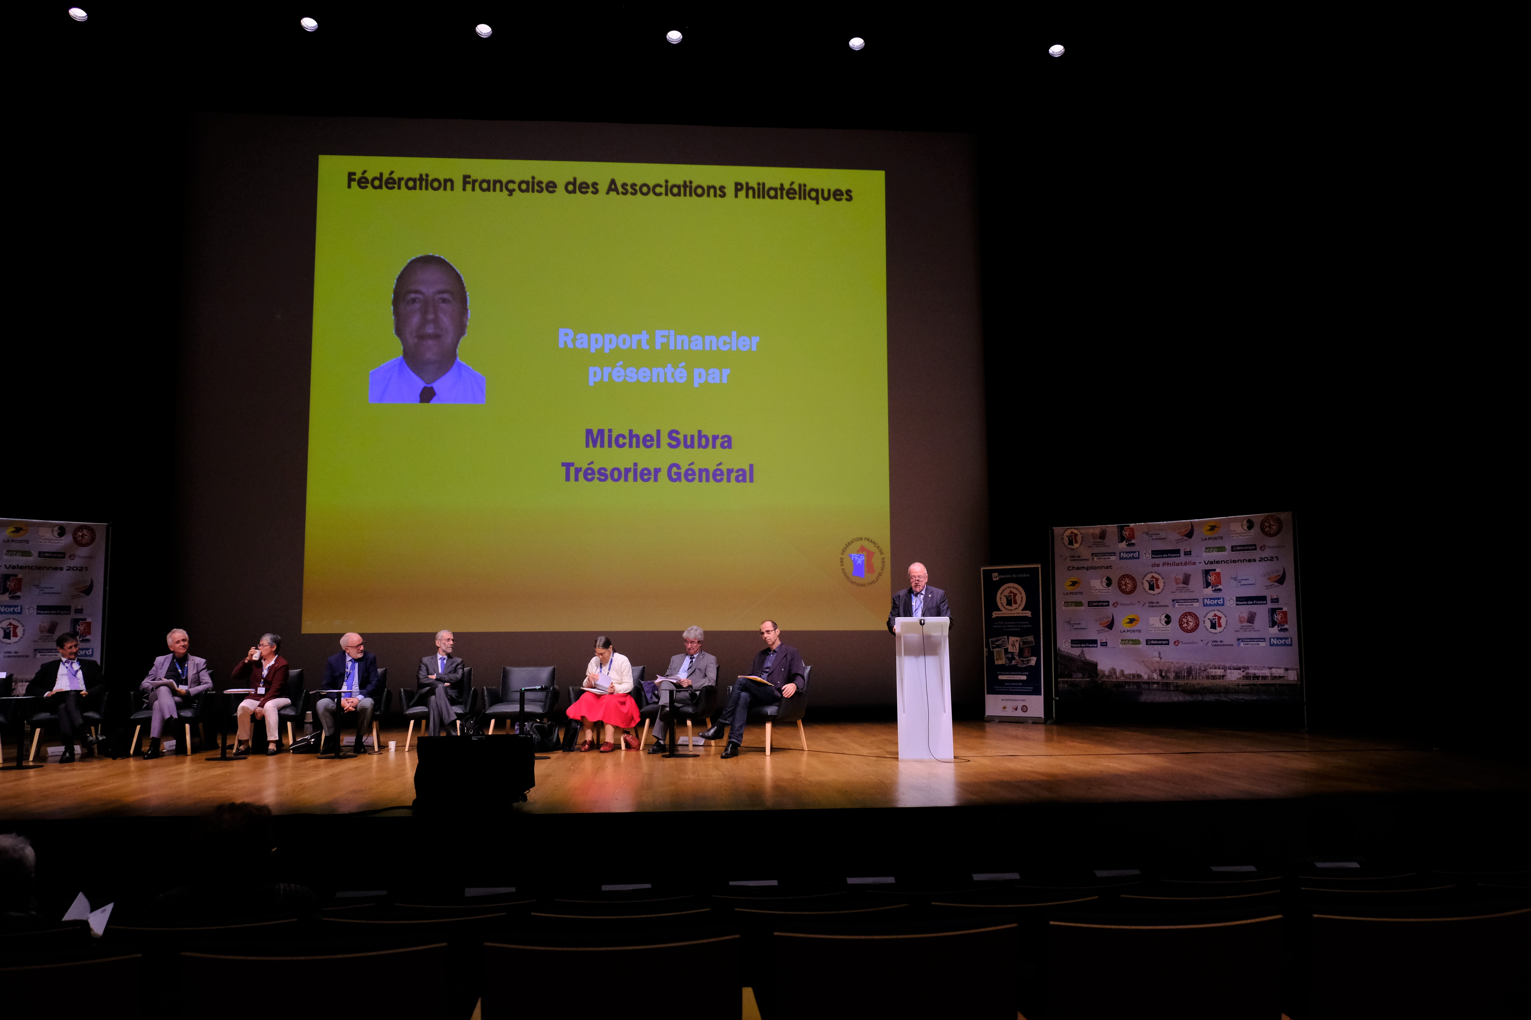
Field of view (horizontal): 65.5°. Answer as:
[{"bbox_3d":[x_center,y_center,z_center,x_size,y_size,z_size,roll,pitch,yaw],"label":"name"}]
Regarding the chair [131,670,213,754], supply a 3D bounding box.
[{"bbox_3d":[-5.891,2.026,11.937,0.700,0.800,0.680,0,-6,-3],"label":"chair"}]

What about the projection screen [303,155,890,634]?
[{"bbox_3d":[-2.159,-1.577,15.991,7.695,6.403,0.050,0,-6,-4],"label":"projection screen"}]

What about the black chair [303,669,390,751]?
[{"bbox_3d":[-4.196,2.045,12.203,0.700,0.800,0.680,0,-6,-7],"label":"black chair"}]

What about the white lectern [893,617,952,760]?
[{"bbox_3d":[1.446,1.640,11.006,0.480,1.280,0.420,0,-6,0],"label":"white lectern"}]

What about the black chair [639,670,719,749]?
[{"bbox_3d":[-0.862,1.941,11.715,0.680,0.800,0.660,-2,-7,18],"label":"black chair"}]

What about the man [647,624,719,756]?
[{"bbox_3d":[-0.812,1.793,12.010,0.580,1.220,0.860,-3,-7,22],"label":"man"}]

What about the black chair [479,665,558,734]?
[{"bbox_3d":[-2.450,1.973,11.897,0.680,0.800,0.660,-1,-6,2],"label":"black chair"}]

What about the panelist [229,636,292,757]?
[{"bbox_3d":[-4.962,1.791,11.757,0.580,1.170,0.800,1,-6,-10],"label":"panelist"}]

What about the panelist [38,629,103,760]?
[{"bbox_3d":[-6.515,1.731,11.205,0.620,1.190,0.850,3,-7,-25],"label":"panelist"}]

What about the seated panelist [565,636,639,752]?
[{"bbox_3d":[-1.616,1.792,11.810,0.650,1.130,0.820,-1,-6,9],"label":"seated panelist"}]

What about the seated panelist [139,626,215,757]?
[{"bbox_3d":[-5.791,1.792,11.784,0.600,1.230,0.860,0,-6,-6],"label":"seated panelist"}]

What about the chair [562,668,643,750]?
[{"bbox_3d":[-1.618,1.974,11.957,0.680,0.800,0.660,-2,-6,11],"label":"chair"}]

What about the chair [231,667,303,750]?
[{"bbox_3d":[-5.019,2.048,12.190,0.700,0.800,0.680,1,-6,-8],"label":"chair"}]

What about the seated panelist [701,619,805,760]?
[{"bbox_3d":[-0.142,1.649,11.172,0.620,1.250,0.950,-5,-8,36],"label":"seated panelist"}]

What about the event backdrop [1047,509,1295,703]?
[{"bbox_3d":[4.947,1.240,14.610,2.930,2.230,0.050,-4,-7,32],"label":"event backdrop"}]

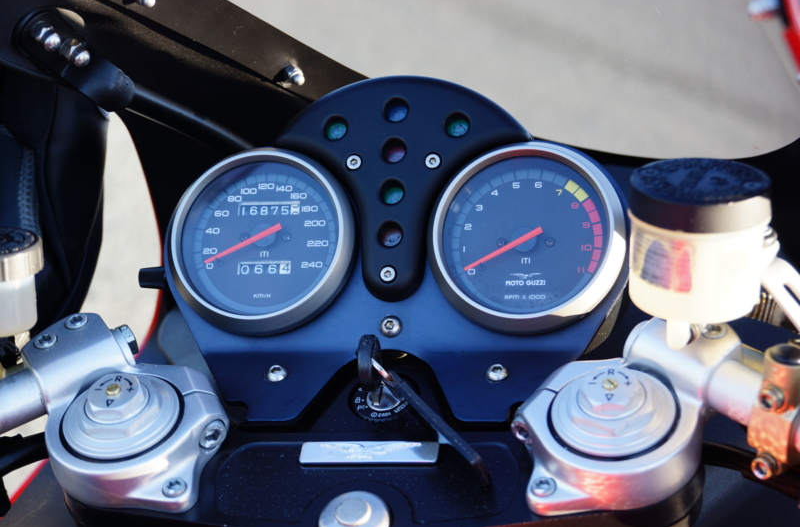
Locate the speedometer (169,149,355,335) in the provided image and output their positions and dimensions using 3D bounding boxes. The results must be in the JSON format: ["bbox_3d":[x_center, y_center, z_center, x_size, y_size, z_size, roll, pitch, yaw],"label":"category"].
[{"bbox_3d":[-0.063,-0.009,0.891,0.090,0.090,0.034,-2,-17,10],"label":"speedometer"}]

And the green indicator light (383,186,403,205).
[{"bbox_3d":[-0.003,-0.032,0.882,0.011,0.011,0.008,-2,-17,10],"label":"green indicator light"}]

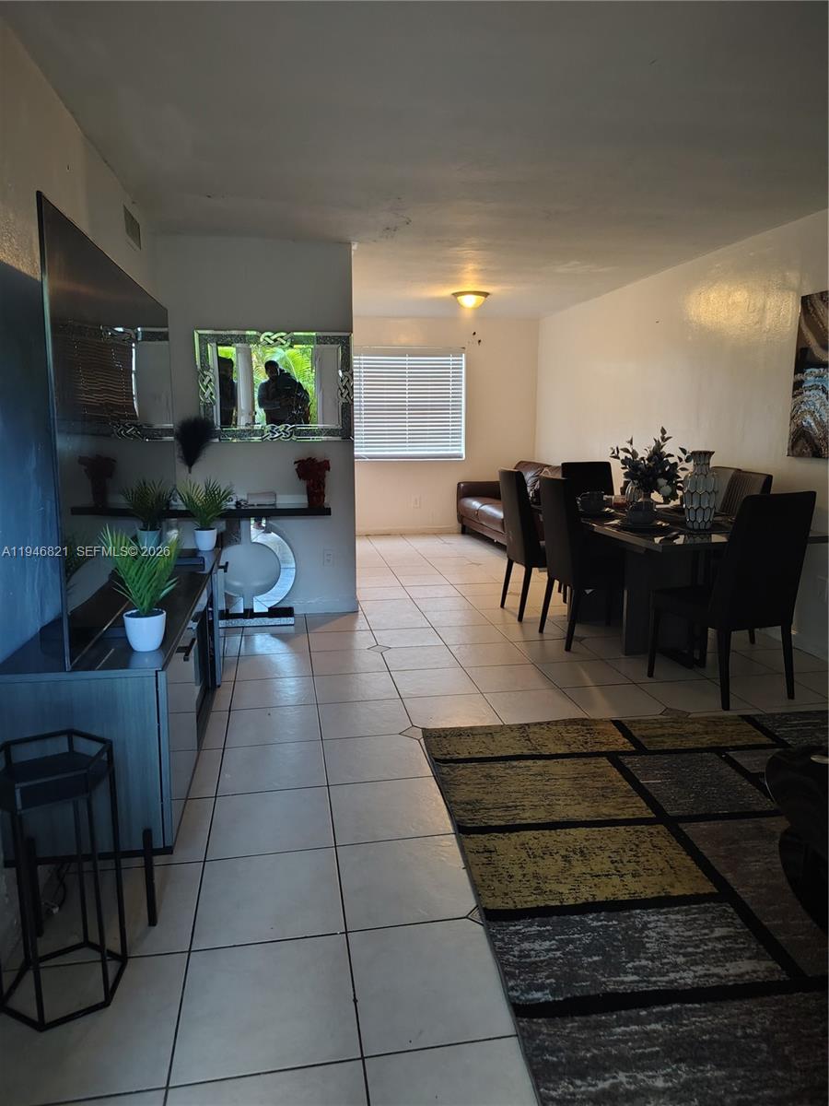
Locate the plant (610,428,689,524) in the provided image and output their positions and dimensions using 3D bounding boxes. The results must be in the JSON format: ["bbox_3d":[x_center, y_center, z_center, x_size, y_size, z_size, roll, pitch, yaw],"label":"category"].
[{"bbox_3d":[1.384,-0.460,4.470,0.425,0.510,0.390,-2,11,-10],"label":"plant"}]

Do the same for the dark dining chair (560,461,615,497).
[{"bbox_3d":[1.327,-0.136,5.561,0.460,0.985,0.570,-2,11,-10],"label":"dark dining chair"}]

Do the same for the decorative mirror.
[{"bbox_3d":[-0.896,-1.081,4.995,1.000,0.695,0.040,-2,11,-10],"label":"decorative mirror"}]

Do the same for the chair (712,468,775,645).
[{"bbox_3d":[1.790,0.019,4.743,0.590,1.005,0.455,-1,10,-4],"label":"chair"}]

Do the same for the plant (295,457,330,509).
[{"bbox_3d":[-0.659,-0.462,5.008,0.225,0.325,0.210,-2,10,-10],"label":"plant"}]

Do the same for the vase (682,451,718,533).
[{"bbox_3d":[1.521,-0.336,4.041,0.190,0.418,0.190,-2,11,-10],"label":"vase"}]

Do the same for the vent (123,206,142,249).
[{"bbox_3d":[-1.454,-1.687,3.991,0.022,0.140,0.440,-2,11,-10],"label":"vent"}]

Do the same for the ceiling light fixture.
[{"bbox_3d":[0.510,-2.266,6.903,0.355,0.145,0.355,0,10,0],"label":"ceiling light fixture"}]

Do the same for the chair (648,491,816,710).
[{"bbox_3d":[1.558,0.187,3.814,0.455,1.005,0.580,-5,11,-23],"label":"chair"}]

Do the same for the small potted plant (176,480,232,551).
[{"bbox_3d":[-1.015,-0.183,3.726,0.255,0.335,0.240,-2,11,-10],"label":"small potted plant"}]

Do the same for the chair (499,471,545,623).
[{"bbox_3d":[0.918,-0.080,5.314,0.590,1.005,0.455,-3,10,-14],"label":"chair"}]

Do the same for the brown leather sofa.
[{"bbox_3d":[1.160,-0.454,7.806,0.930,0.860,2.350,-2,10,-10],"label":"brown leather sofa"}]

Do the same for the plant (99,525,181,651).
[{"bbox_3d":[-0.764,0.105,2.149,0.215,0.335,0.205,-2,11,-10],"label":"plant"}]

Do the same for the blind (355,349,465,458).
[{"bbox_3d":[-0.068,-1.661,8.589,1.300,1.235,0.060,-2,10,-10],"label":"blind"}]

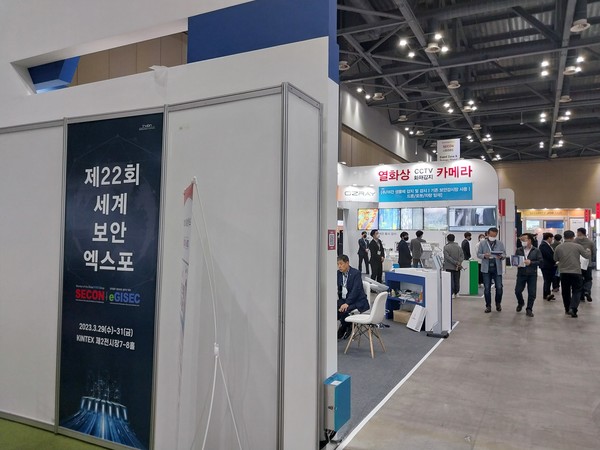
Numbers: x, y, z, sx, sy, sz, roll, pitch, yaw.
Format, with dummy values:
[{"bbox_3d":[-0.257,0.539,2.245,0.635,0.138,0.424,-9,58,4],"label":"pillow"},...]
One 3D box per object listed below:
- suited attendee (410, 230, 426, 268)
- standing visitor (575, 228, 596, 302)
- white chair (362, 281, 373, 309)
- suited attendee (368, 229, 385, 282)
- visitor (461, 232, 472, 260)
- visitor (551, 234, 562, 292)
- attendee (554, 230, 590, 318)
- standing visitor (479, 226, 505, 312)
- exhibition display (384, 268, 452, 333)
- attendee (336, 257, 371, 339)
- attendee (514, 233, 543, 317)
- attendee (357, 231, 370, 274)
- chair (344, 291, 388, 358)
[{"bbox_3d":[3.898,1.086,14.823,0.500,1.760,0.320,0,-2,25],"label":"suited attendee"},{"bbox_3d":[6.968,1.002,11.000,0.530,1.790,0.460,0,-1,27],"label":"standing visitor"},{"bbox_3d":[0.853,1.332,7.131,0.470,0.820,0.530,-1,-2,37],"label":"white chair"},{"bbox_3d":[2.552,1.069,14.960,0.480,1.780,0.310,2,-2,-43],"label":"suited attendee"},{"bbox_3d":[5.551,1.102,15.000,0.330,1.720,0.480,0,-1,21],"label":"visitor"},{"bbox_3d":[7.643,1.112,13.300,0.500,1.680,0.380,0,-1,24],"label":"visitor"},{"bbox_3d":[5.490,0.966,9.107,0.640,1.730,0.460,0,-2,29],"label":"attendee"},{"bbox_3d":[4.003,0.953,9.420,0.550,1.750,0.420,0,-1,24],"label":"standing visitor"},{"bbox_3d":[2.106,1.307,8.086,0.540,0.940,1.200,1,-2,-20],"label":"exhibition display"},{"bbox_3d":[0.790,1.096,7.050,0.580,1.290,0.840,0,-2,45],"label":"attendee"},{"bbox_3d":[4.705,0.989,9.300,0.560,1.690,0.480,0,-1,37],"label":"attendee"},{"bbox_3d":[2.591,1.130,18.300,0.500,1.730,0.360,2,-1,-37],"label":"attendee"},{"bbox_3d":[0.888,1.305,6.068,0.530,0.820,0.460,-1,-2,34],"label":"chair"}]

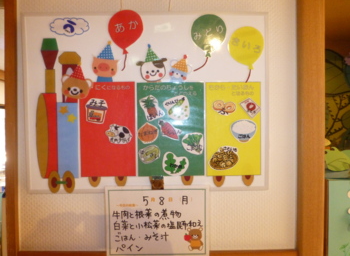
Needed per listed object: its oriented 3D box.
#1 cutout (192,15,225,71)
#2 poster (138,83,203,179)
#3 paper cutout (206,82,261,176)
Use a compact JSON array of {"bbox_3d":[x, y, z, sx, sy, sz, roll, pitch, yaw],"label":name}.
[{"bbox_3d":[0.101,-0.252,0.746,0.106,0.169,0.008,-1,2,-1],"label":"cutout"},{"bbox_3d":[-0.013,0.004,0.765,0.205,0.287,0.005,0,1,-1],"label":"poster"},{"bbox_3d":[0.177,0.004,0.755,0.166,0.280,0.008,-1,2,-1],"label":"paper cutout"}]

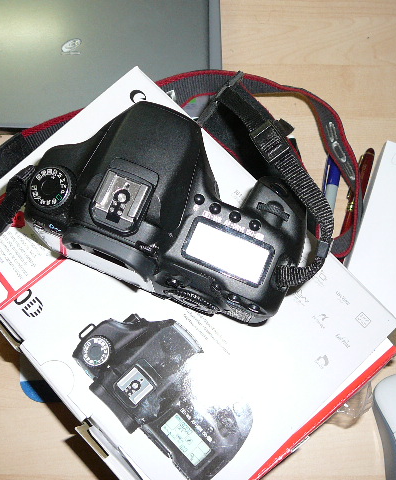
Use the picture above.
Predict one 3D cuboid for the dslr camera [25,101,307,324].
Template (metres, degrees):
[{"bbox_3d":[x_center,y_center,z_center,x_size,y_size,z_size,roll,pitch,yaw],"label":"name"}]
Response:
[{"bbox_3d":[-0.019,-0.015,0.359,0.145,0.108,0.073,21,75,4],"label":"dslr camera"}]

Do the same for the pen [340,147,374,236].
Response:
[{"bbox_3d":[0.133,-0.022,0.555,0.013,0.012,0.130,18,74,4],"label":"pen"}]

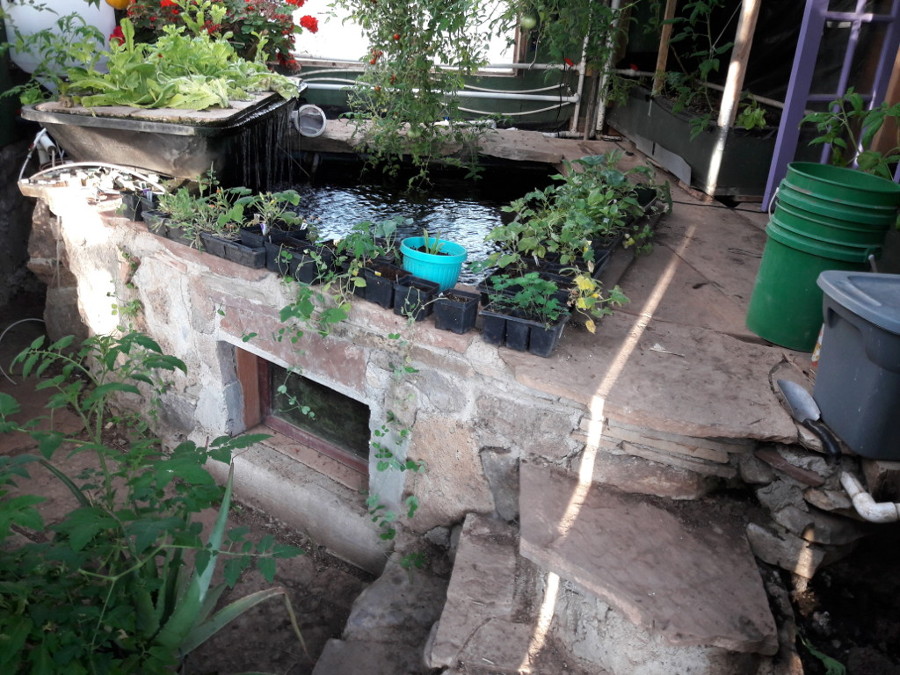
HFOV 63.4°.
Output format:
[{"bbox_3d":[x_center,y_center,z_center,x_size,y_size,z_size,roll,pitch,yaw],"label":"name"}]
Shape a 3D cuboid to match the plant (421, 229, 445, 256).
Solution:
[{"bbox_3d":[-0.055,-0.296,2.240,0.070,0.078,0.060,5,25,0],"label":"plant"}]

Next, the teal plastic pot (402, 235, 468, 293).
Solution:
[{"bbox_3d":[-0.054,-0.227,2.275,0.205,0.120,0.205,5,24,-2],"label":"teal plastic pot"}]

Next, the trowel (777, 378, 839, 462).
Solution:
[{"bbox_3d":[0.853,0.191,1.742,0.075,0.055,0.335,4,29,-2],"label":"trowel"}]

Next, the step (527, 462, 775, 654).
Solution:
[{"bbox_3d":[0.376,0.457,1.560,0.591,0.055,0.429,14,26,18],"label":"step"}]

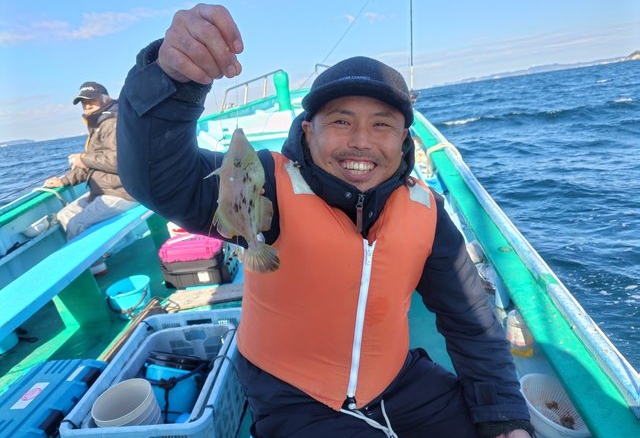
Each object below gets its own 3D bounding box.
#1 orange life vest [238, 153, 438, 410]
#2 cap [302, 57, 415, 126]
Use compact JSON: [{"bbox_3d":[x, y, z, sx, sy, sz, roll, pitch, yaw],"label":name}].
[{"bbox_3d":[0.020,0.116,0.890,0.370,0.480,0.280,5,13,-6],"label":"orange life vest"},{"bbox_3d":[0.067,-0.245,0.785,0.185,0.125,0.260,5,13,-2],"label":"cap"}]

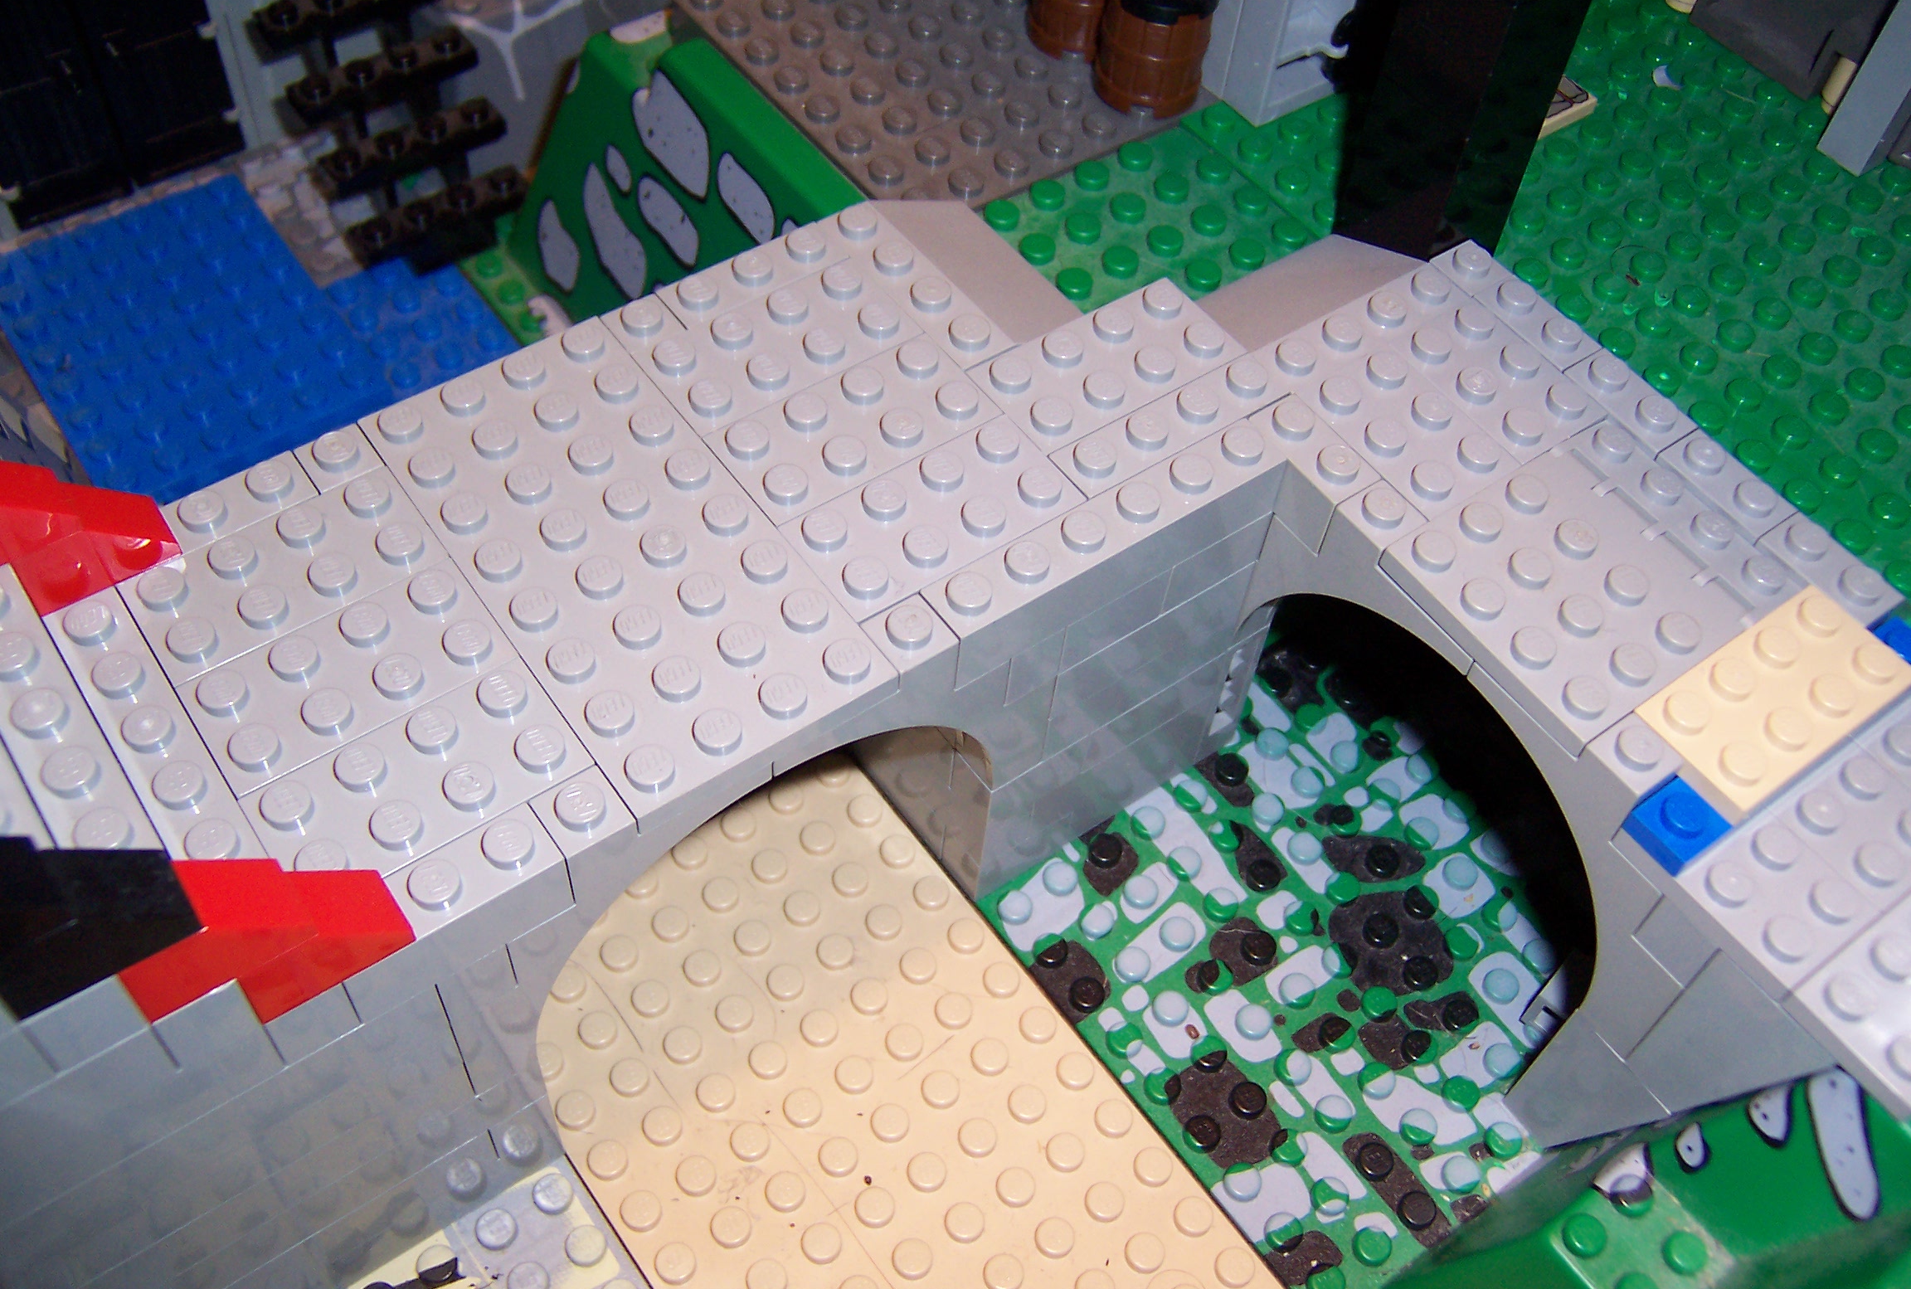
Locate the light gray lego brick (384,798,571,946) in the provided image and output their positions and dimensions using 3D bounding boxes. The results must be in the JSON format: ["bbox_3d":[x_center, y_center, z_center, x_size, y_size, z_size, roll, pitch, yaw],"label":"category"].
[{"bbox_3d":[-0.047,0.024,0.179,0.016,0.011,0.008,-29,61,-23],"label":"light gray lego brick"}]

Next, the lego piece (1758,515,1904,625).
[{"bbox_3d":[0.101,-0.007,0.213,0.008,0.009,0.016,-29,61,-23],"label":"lego piece"}]

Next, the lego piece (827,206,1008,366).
[{"bbox_3d":[-0.005,-0.043,0.230,0.008,0.010,0.032,-29,61,-23],"label":"lego piece"}]

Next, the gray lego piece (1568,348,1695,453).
[{"bbox_3d":[0.083,-0.028,0.227,0.008,0.009,0.016,-29,61,-23],"label":"gray lego piece"}]

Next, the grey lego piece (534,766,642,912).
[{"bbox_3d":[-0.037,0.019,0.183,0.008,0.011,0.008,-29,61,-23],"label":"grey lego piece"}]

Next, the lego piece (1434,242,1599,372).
[{"bbox_3d":[0.071,-0.042,0.236,0.008,0.009,0.024,-29,61,-23],"label":"lego piece"}]

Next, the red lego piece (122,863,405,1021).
[{"bbox_3d":[-0.061,0.025,0.160,0.024,0.020,0.008,-29,61,-23],"label":"red lego piece"}]

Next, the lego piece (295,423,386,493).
[{"bbox_3d":[-0.070,-0.019,0.208,0.008,0.010,0.008,-29,61,-23],"label":"lego piece"}]

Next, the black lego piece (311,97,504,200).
[{"bbox_3d":[-0.091,-0.084,0.308,0.032,0.005,0.009,-29,61,-23],"label":"black lego piece"}]

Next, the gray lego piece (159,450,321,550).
[{"bbox_3d":[-0.079,-0.013,0.203,0.016,0.011,0.008,-29,61,-23],"label":"gray lego piece"}]

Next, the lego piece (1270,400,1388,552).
[{"bbox_3d":[0.042,-0.021,0.219,0.008,0.011,0.016,-29,61,-23],"label":"lego piece"}]

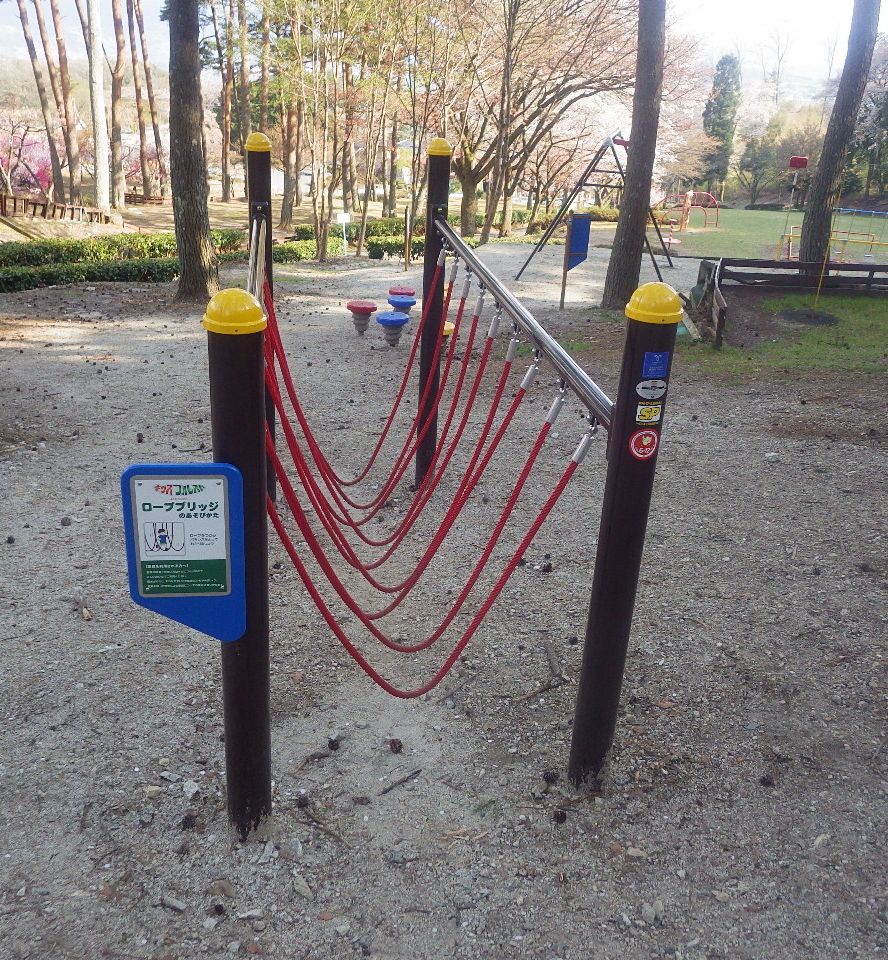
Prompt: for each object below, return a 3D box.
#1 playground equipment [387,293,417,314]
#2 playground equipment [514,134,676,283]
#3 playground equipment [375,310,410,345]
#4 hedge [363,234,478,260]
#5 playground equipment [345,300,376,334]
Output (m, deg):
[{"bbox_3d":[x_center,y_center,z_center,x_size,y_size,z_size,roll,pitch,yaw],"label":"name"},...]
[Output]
[{"bbox_3d":[-0.494,-1.976,10.815,0.330,0.310,0.330,3,25,0],"label":"playground equipment"},{"bbox_3d":[2.899,-5.088,16.993,2.650,2.470,1.950,7,26,8],"label":"playground equipment"},{"bbox_3d":[-0.514,-1.500,9.325,0.330,0.310,0.330,3,25,0],"label":"playground equipment"},{"bbox_3d":[-0.403,-4.656,18.621,2.240,0.440,0.750,0,26,-7],"label":"hedge"},{"bbox_3d":[-0.899,-1.770,10.149,0.330,0.310,0.330,3,25,0],"label":"playground equipment"}]

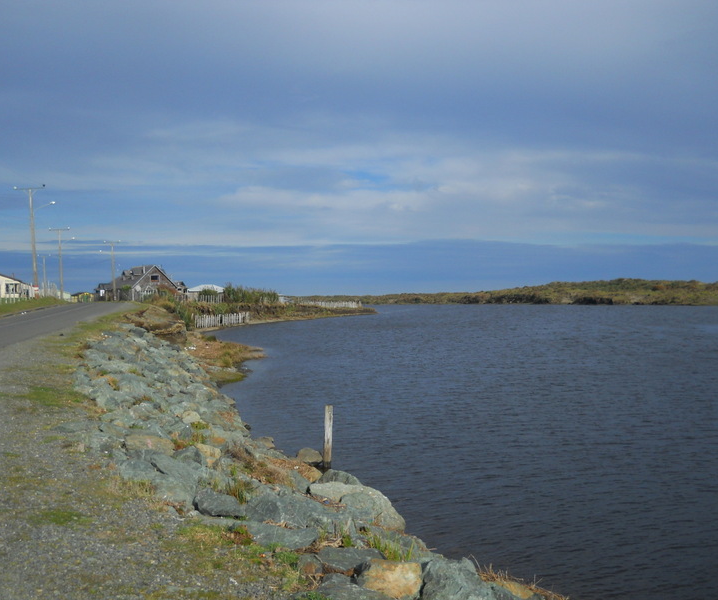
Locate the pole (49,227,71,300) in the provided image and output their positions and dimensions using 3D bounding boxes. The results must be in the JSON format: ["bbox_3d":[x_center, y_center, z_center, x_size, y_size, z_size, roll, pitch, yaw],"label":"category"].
[{"bbox_3d":[-37.000,-4.500,106.000,2.400,9.150,0.400,-1,0,-10],"label":"pole"}]

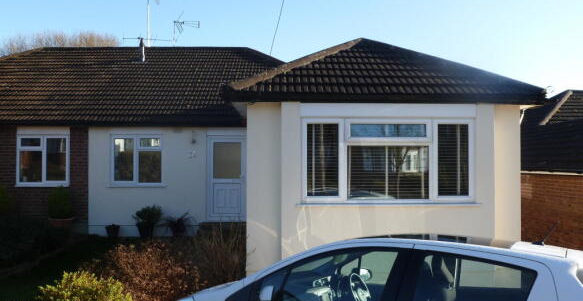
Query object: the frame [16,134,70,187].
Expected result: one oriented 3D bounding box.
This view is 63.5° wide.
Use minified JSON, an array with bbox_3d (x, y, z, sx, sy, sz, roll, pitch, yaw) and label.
[{"bbox_3d":[-5.759,0.239,10.950,1.240,1.200,0.100,0,-1,0],"label":"frame"}]

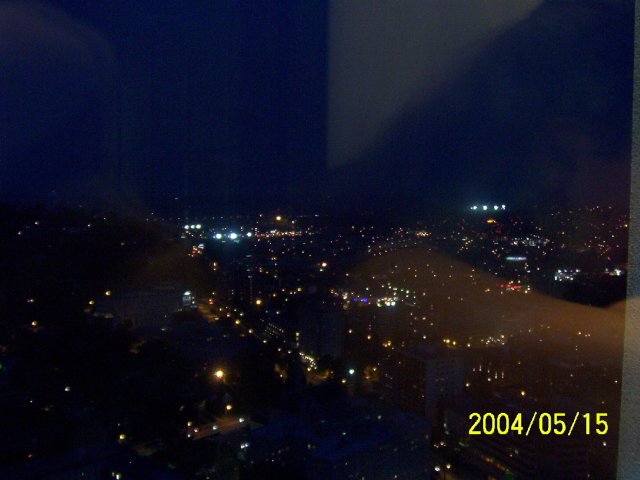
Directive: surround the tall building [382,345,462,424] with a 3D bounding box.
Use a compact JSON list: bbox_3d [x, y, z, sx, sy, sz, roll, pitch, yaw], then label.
[{"bbox_3d":[58.599,81.583,387.371,25.626,39.400,46.846,-1,3,-27],"label":"tall building"}]

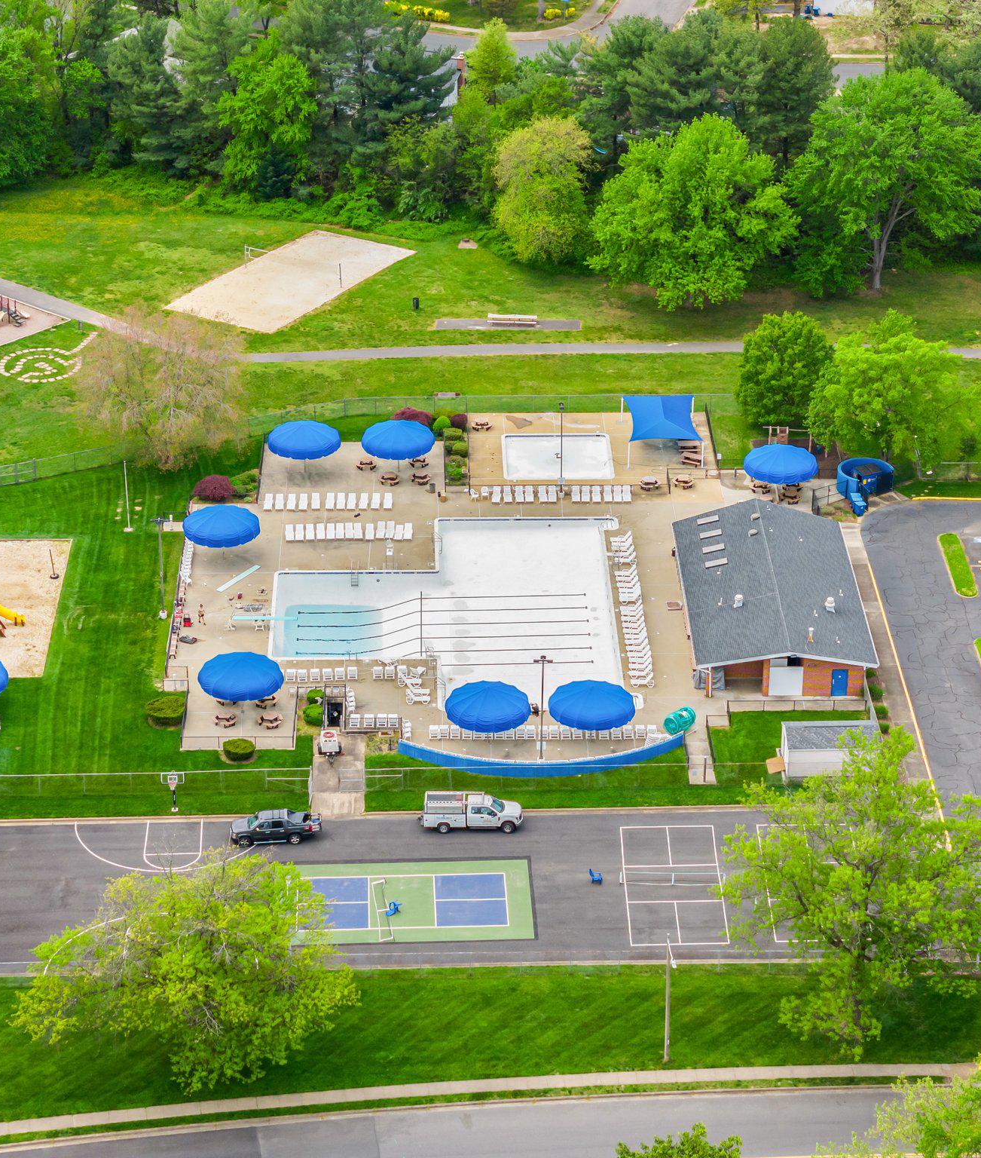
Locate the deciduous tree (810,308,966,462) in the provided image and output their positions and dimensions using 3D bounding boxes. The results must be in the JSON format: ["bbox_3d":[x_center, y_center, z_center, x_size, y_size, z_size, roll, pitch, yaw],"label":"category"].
[{"bbox_3d":[32.140,-15.320,253.920,12.830,13.030,12.830,0,28,0],"label":"deciduous tree"}]

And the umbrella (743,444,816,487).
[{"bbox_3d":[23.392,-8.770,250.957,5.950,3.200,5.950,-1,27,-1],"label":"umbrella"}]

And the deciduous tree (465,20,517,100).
[{"bbox_3d":[0.066,-54.571,335.266,5.600,10.500,5.600,0,27,0],"label":"deciduous tree"}]

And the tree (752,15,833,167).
[{"bbox_3d":[30.387,-47.391,312.247,8.400,18.700,8.400,0,27,0],"label":"tree"}]

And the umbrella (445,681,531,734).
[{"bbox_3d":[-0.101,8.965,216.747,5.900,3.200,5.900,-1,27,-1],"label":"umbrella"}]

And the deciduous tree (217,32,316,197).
[{"bbox_3d":[-22.515,-45.956,312.180,9.600,16.200,9.400,0,27,0],"label":"deciduous tree"}]

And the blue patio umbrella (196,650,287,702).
[{"bbox_3d":[-17.620,7.700,220.650,6.000,3.900,6.000,0,28,0],"label":"blue patio umbrella"}]

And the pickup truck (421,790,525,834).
[{"bbox_3d":[-1.206,15.496,207.555,6.750,2.150,2.100,-1,27,-1],"label":"pickup truck"}]

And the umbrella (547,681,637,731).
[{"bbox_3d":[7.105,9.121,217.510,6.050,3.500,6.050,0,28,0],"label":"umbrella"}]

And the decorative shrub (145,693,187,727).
[{"bbox_3d":[-22.957,9.127,221.036,3.000,1.200,2.700,-1,27,-1],"label":"decorative shrub"}]

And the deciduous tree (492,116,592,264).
[{"bbox_3d":[4.860,-36.660,292.980,9.390,13.720,9.390,0,28,0],"label":"deciduous tree"}]

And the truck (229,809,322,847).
[{"bbox_3d":[-14.255,16.442,207.056,5.850,1.930,2.050,-2,28,-4],"label":"truck"}]

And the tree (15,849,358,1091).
[{"bbox_3d":[-18.071,23.085,183.456,20.000,12.700,18.500,0,28,0],"label":"tree"}]

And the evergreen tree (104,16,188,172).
[{"bbox_3d":[-34.440,-48.320,312.140,8.240,16.170,8.240,0,28,0],"label":"evergreen tree"}]

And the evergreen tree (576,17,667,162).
[{"bbox_3d":[13.421,-49.092,316.027,9.400,17.000,9.400,0,28,0],"label":"evergreen tree"}]

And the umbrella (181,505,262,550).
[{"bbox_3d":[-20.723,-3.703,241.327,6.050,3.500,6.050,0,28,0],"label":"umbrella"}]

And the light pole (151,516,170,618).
[{"bbox_3d":[-24.660,-0.720,232.010,1.350,8.000,1.200,0,28,0],"label":"light pole"}]

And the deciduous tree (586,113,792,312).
[{"bbox_3d":[18.160,-32.890,281.540,18.630,17.880,18.630,0,28,0],"label":"deciduous tree"}]

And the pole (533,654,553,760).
[{"bbox_3d":[3.520,8.889,214.461,1.400,8.250,0.700,0,28,0],"label":"pole"}]

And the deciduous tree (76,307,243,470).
[{"bbox_3d":[-27.405,-15.827,257.494,13.600,12.400,13.200,0,27,0],"label":"deciduous tree"}]

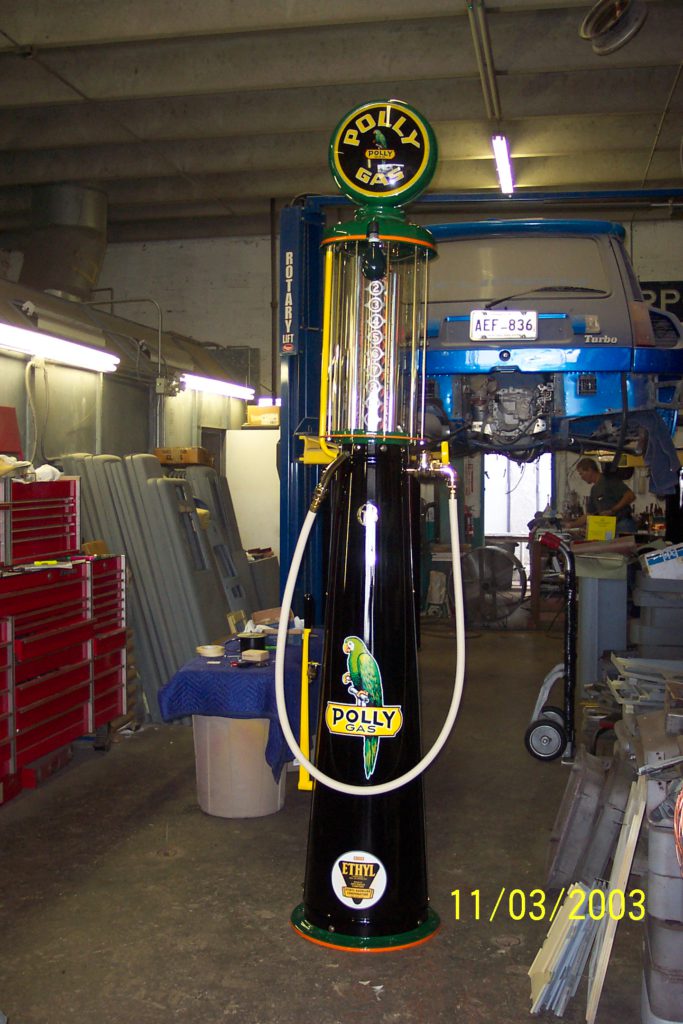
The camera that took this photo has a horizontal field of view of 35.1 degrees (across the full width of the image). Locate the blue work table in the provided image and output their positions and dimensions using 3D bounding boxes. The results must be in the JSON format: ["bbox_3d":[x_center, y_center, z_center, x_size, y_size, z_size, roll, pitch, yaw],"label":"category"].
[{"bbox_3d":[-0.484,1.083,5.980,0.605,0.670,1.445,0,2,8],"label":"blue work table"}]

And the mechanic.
[{"bbox_3d":[2.814,0.356,11.720,0.720,1.800,0.580,-1,3,-30],"label":"mechanic"}]

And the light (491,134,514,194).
[{"bbox_3d":[1.744,-3.640,11.522,0.130,0.110,2.420,0,2,11],"label":"light"}]

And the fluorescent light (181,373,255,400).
[{"bbox_3d":[-1.324,-1.369,12.000,0.110,0.130,2.400,1,2,12],"label":"fluorescent light"}]

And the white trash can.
[{"bbox_3d":[-0.506,1.146,5.514,0.530,0.690,0.530,0,2,0],"label":"white trash can"}]

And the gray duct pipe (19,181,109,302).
[{"bbox_3d":[-3.240,-3.054,12.604,1.000,1.340,0.930,0,2,11],"label":"gray duct pipe"}]

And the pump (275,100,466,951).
[{"bbox_3d":[0.116,0.022,4.041,0.680,3.050,0.560,2,2,8],"label":"pump"}]

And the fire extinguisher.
[{"bbox_3d":[1.639,0.136,13.950,0.170,0.480,0.160,0,2,11],"label":"fire extinguisher"}]

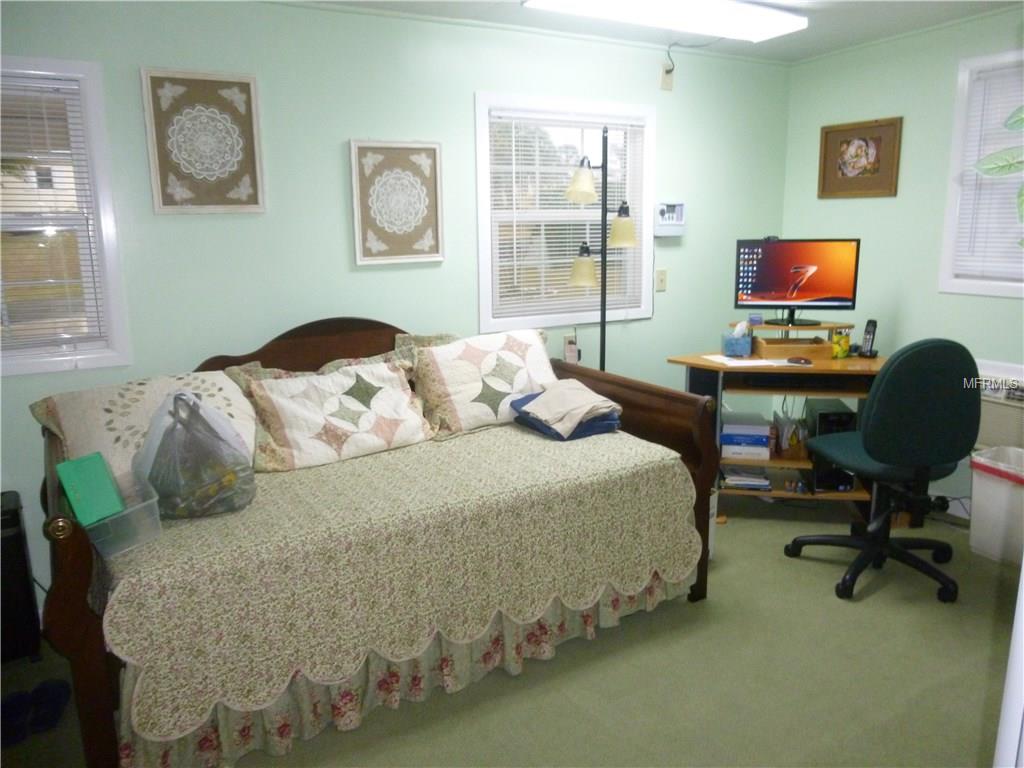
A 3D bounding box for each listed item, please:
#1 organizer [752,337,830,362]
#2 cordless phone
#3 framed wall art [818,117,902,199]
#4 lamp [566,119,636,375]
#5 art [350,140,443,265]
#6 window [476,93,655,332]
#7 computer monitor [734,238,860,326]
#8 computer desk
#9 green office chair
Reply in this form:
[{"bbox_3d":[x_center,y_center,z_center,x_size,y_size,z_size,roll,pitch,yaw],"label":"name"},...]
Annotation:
[{"bbox_3d":[1.450,-0.188,3.829,0.355,0.087,0.190,1,12,11],"label":"organizer"},{"bbox_3d":[1.823,-0.234,3.782,0.100,0.185,0.095,-11,16,-39],"label":"cordless phone"},{"bbox_3d":[1.781,-1.149,3.800,0.025,0.372,0.462,-7,14,-28],"label":"framed wall art"},{"bbox_3d":[0.438,-0.252,3.576,0.430,1.891,0.300,-7,14,-28],"label":"lamp"},{"bbox_3d":[-0.486,-0.778,3.186,0.395,0.509,0.025,-7,14,-28],"label":"art"},{"bbox_3d":[0.272,-0.825,3.639,1.012,1.067,0.090,-7,14,-28],"label":"window"},{"bbox_3d":[1.447,-0.521,3.755,0.577,0.430,0.210,2,12,13],"label":"computer monitor"},{"bbox_3d":[1.482,0.233,3.908,1.280,0.771,0.800,2,12,14],"label":"computer desk"},{"bbox_3d":[1.529,0.290,3.014,0.640,1.030,0.670,-1,12,-2],"label":"green office chair"}]

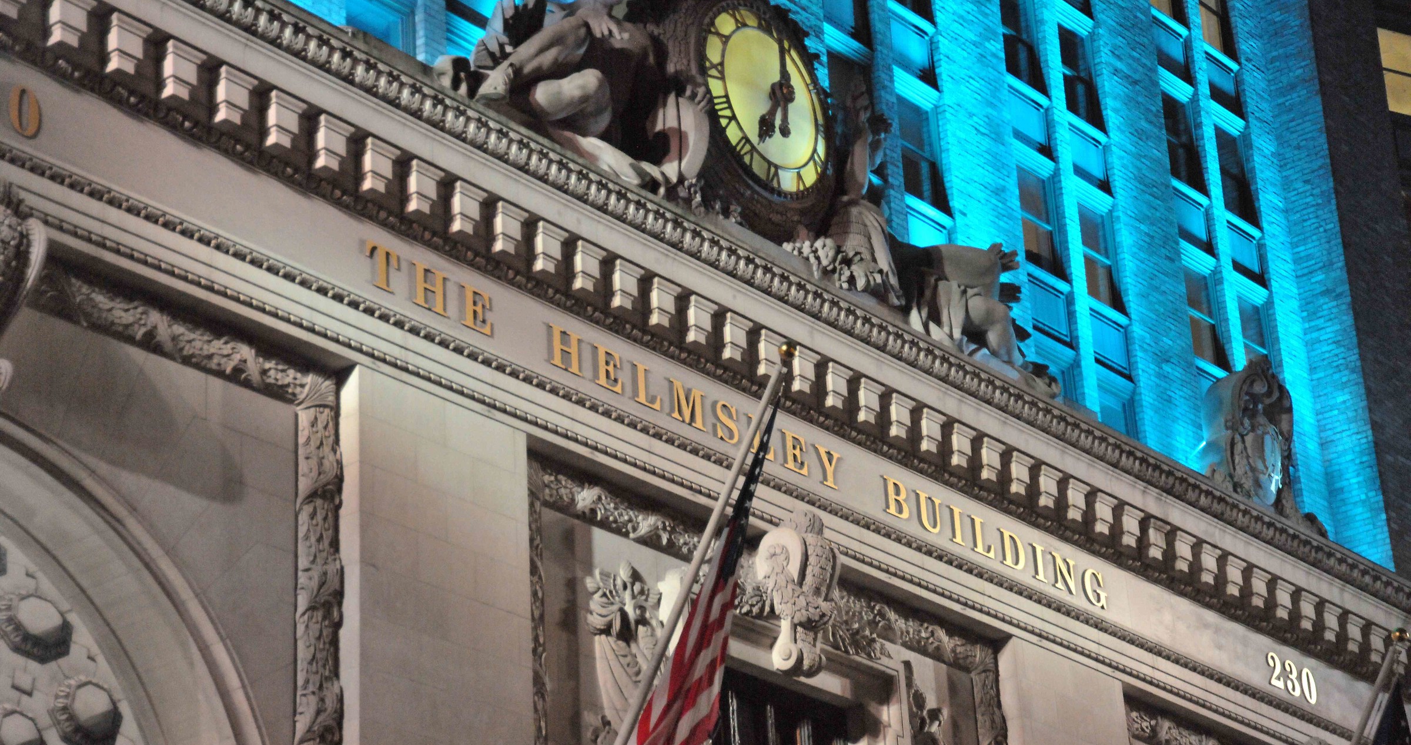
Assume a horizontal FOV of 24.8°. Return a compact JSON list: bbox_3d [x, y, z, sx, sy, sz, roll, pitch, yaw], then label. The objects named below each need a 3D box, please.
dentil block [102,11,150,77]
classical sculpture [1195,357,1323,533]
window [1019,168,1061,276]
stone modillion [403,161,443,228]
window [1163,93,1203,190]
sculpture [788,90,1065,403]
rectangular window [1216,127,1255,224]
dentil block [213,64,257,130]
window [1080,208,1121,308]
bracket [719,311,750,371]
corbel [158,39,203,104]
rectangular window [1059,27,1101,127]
[{"bbox_3d":[-6.018,-3.277,33.087,0.360,0.660,0.500,-20,-29,33],"label":"dentil block"},{"bbox_3d":[9.069,1.091,54.349,1.050,3.100,3.500,-21,-30,34],"label":"classical sculpture"},{"bbox_3d":[5.329,-2.607,52.437,0.200,2.050,1.300,-20,-29,33],"label":"window"},{"bbox_3d":[-3.419,-2.169,38.611,0.330,0.559,0.502,-21,-30,34],"label":"stone modillion"},{"bbox_3d":[8.691,-4.280,59.595,0.200,1.920,1.350,-21,-30,34],"label":"window"},{"bbox_3d":[2.592,-2.058,45.303,1.500,4.300,6.800,-20,-29,33],"label":"sculpture"},{"bbox_3d":[9.893,-3.724,60.984,0.200,1.920,1.350,-21,-30,34],"label":"rectangular window"},{"bbox_3d":[-5.288,-3.041,35.913,0.319,0.568,0.479,-21,-30,34],"label":"dentil block"},{"bbox_3d":[6.894,-2.025,56.818,0.200,1.800,1.200,-21,-30,34],"label":"window"},{"bbox_3d":[0.353,-0.402,42.375,0.360,0.581,0.530,-21,-30,34],"label":"bracket"},{"bbox_3d":[-5.544,-3.056,33.653,0.360,0.660,0.500,-20,-29,33],"label":"corbel"},{"bbox_3d":[6.290,-5.227,55.180,0.200,2.050,1.300,-20,-29,33],"label":"rectangular window"}]

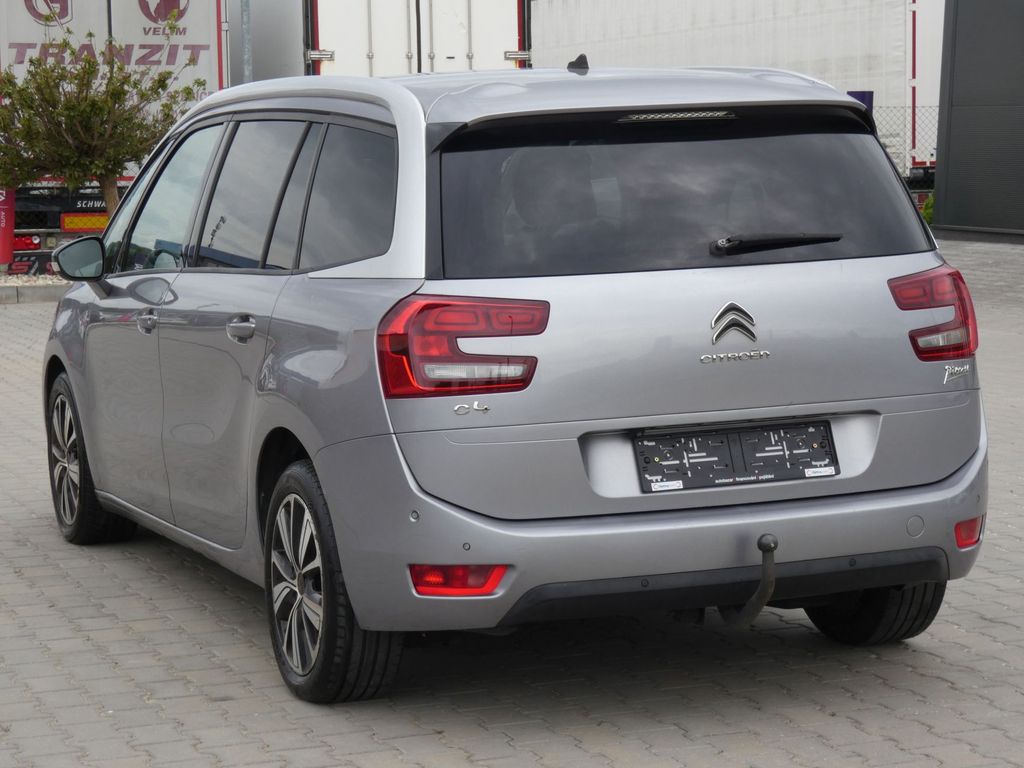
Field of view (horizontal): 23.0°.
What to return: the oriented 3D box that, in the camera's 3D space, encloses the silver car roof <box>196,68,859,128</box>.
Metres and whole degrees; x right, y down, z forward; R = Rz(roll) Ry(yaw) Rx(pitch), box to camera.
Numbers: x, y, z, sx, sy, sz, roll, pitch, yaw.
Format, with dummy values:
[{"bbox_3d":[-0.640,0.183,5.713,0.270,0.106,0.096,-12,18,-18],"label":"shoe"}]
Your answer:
[{"bbox_3d":[0.006,-0.831,7.170,1.280,0.170,2.250,-4,6,-22],"label":"silver car roof"}]

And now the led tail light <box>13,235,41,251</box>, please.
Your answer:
[{"bbox_3d":[-4.974,-1.432,25.500,0.400,0.155,0.090,-4,6,-18],"label":"led tail light"}]

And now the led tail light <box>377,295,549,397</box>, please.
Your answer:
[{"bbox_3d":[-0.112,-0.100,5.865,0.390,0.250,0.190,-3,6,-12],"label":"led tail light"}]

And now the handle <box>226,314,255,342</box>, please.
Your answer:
[{"bbox_3d":[-0.726,-0.149,6.738,0.050,0.065,0.200,-4,6,-22],"label":"handle"}]

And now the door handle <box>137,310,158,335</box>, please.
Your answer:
[{"bbox_3d":[-1.125,-0.190,7.737,0.050,0.065,0.200,-4,6,-22],"label":"door handle"}]

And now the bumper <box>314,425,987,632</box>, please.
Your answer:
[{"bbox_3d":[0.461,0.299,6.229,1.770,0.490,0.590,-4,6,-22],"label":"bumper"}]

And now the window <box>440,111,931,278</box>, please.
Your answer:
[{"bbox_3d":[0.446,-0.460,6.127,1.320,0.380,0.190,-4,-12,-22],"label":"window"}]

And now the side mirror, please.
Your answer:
[{"bbox_3d":[-1.415,-0.407,8.195,0.195,0.160,0.130,-4,6,-22],"label":"side mirror"}]

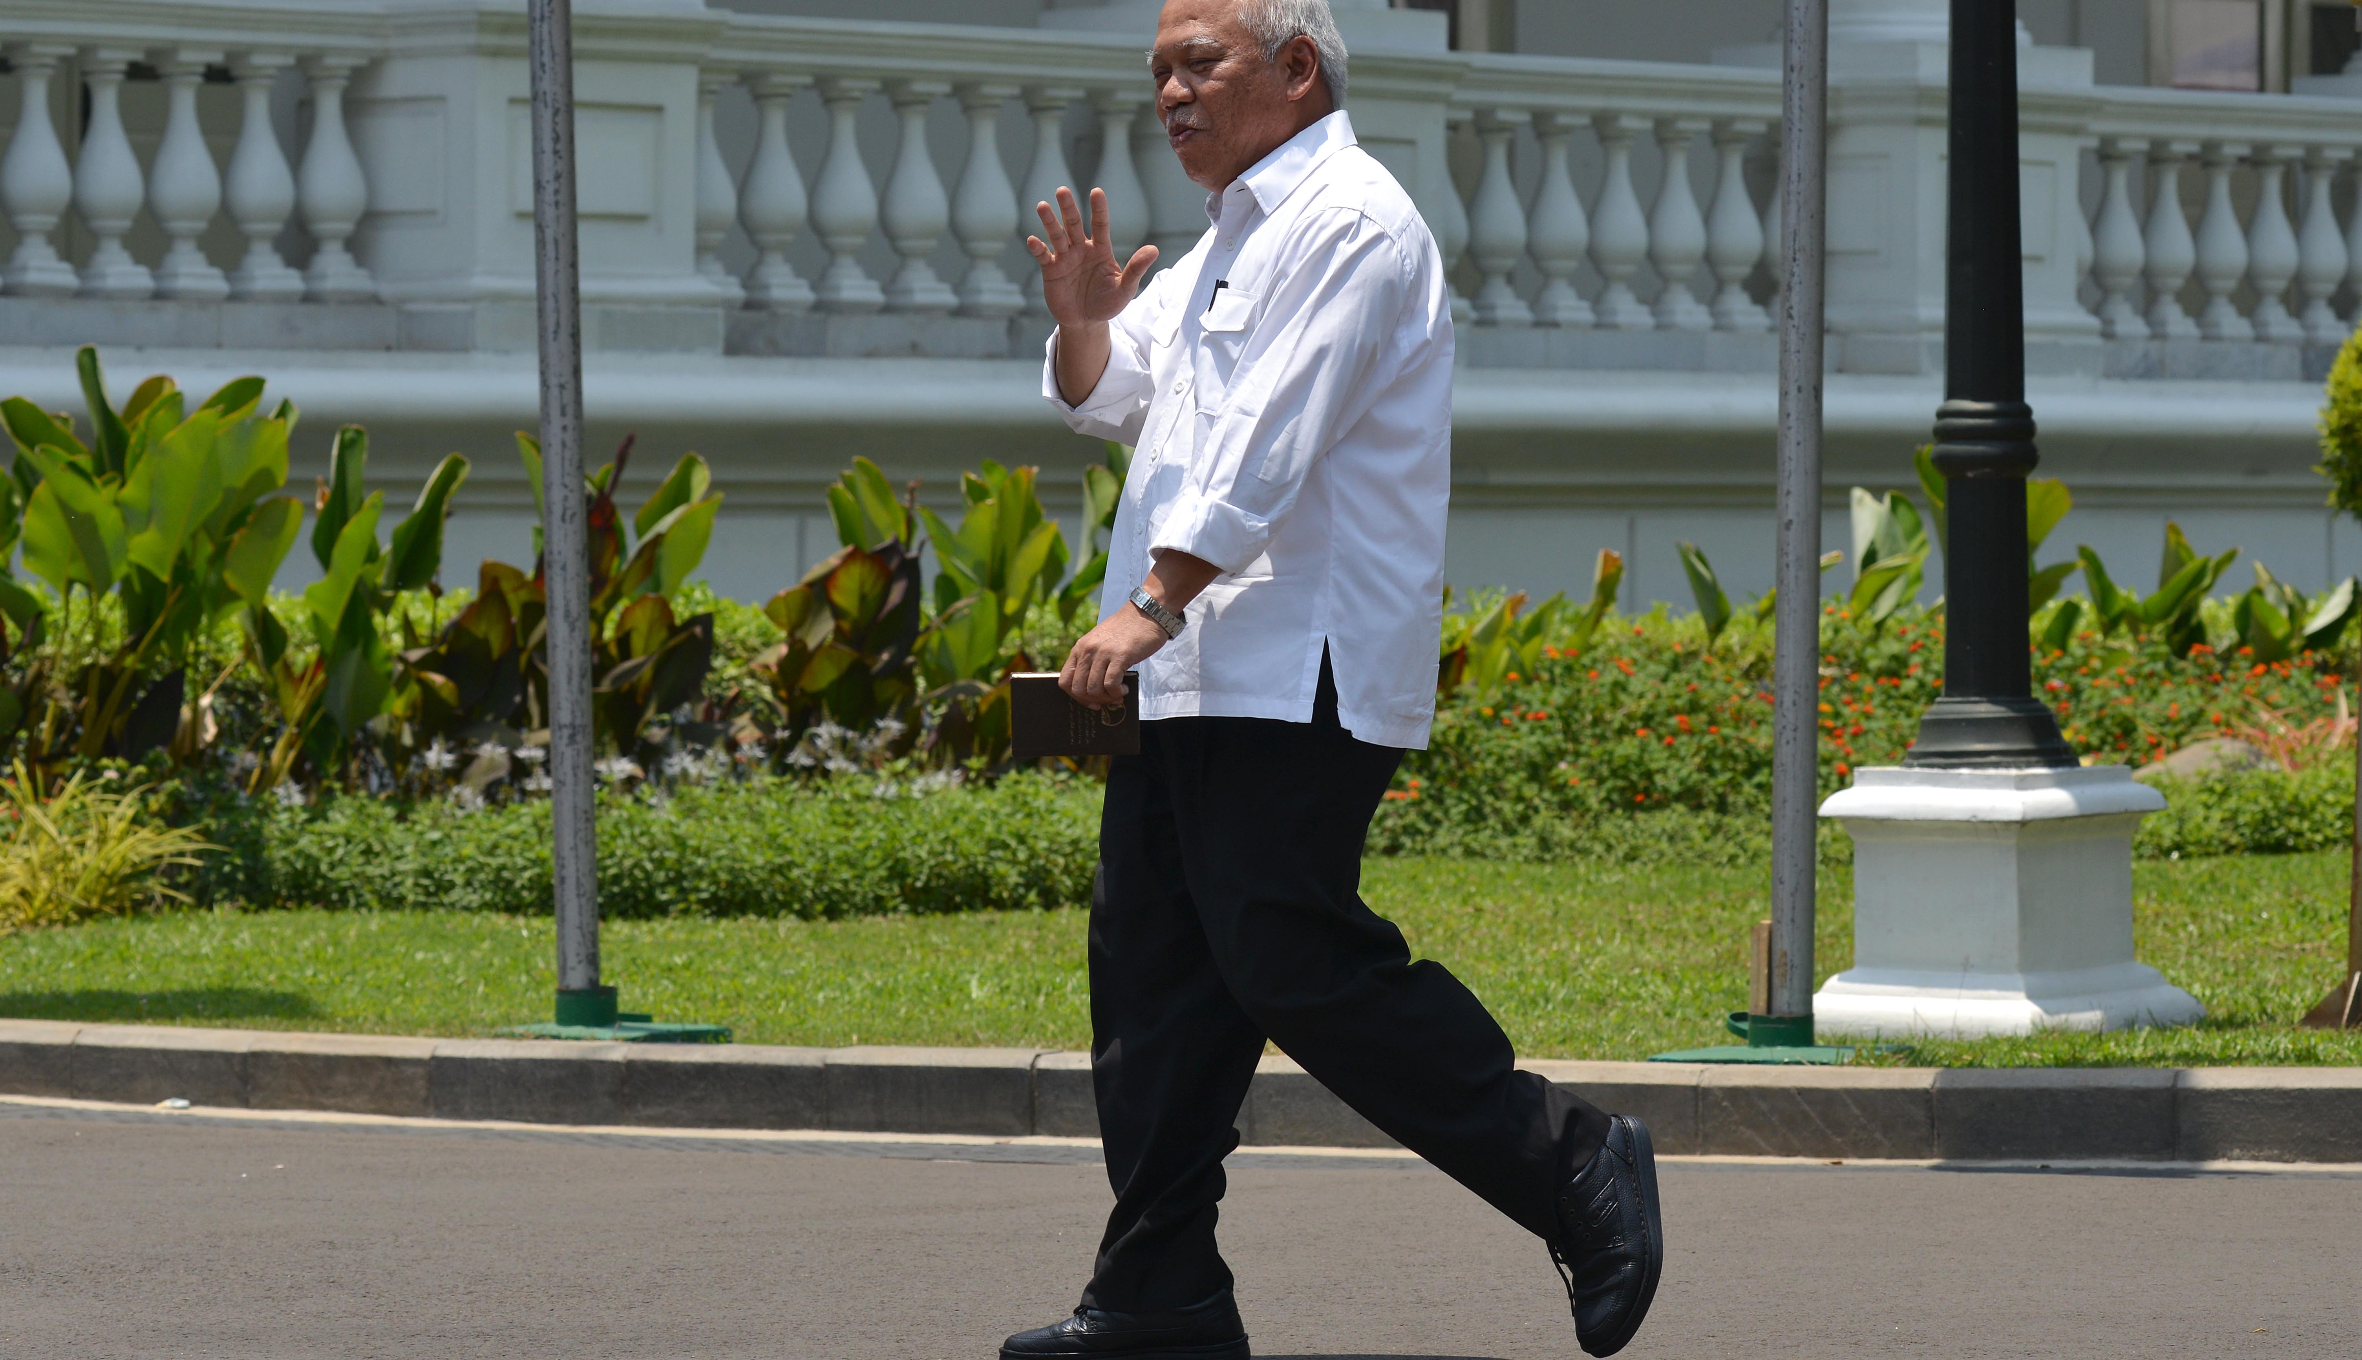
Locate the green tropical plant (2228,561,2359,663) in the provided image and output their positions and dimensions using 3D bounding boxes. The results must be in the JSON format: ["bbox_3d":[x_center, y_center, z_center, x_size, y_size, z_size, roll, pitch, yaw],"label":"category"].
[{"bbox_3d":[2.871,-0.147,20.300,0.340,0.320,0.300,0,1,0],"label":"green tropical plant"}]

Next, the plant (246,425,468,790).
[{"bbox_3d":[-1.779,-0.117,17.000,0.480,0.870,0.440,0,1,0],"label":"plant"}]

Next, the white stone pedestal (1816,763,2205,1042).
[{"bbox_3d":[1.361,0.363,12.950,0.470,0.440,0.470,1,2,38],"label":"white stone pedestal"}]

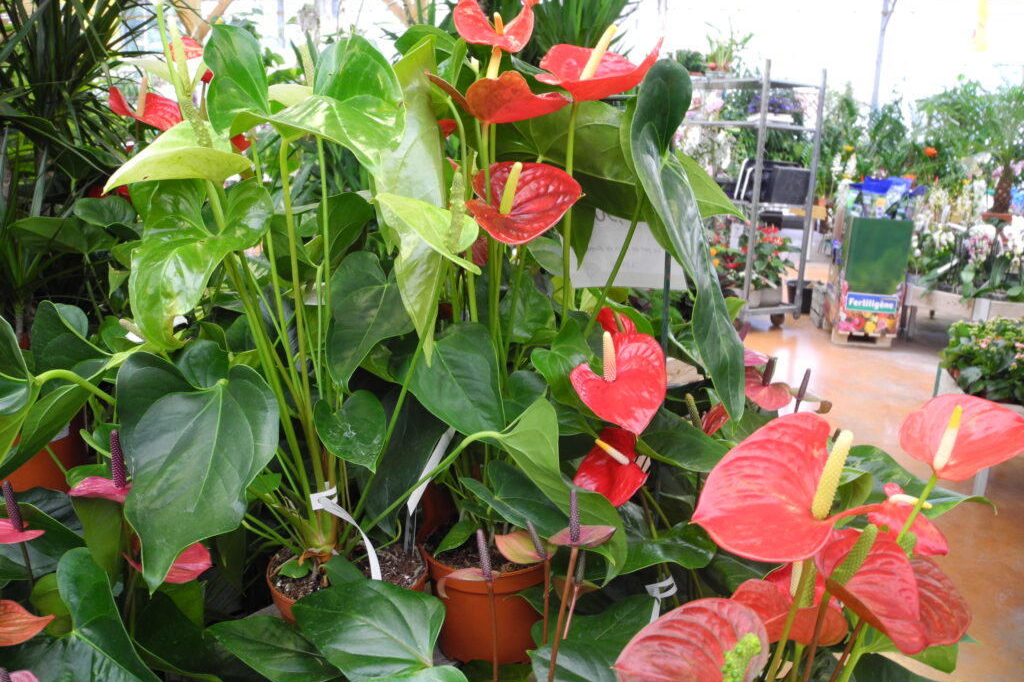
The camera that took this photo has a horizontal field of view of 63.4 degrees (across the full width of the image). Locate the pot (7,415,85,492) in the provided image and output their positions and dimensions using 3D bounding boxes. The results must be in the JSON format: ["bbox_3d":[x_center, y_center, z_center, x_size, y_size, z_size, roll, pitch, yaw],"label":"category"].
[{"bbox_3d":[-0.738,0.165,1.280,0.170,0.140,0.170,0,16,0],"label":"pot"}]

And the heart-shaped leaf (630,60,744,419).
[{"bbox_3d":[0.192,-0.113,0.940,0.110,0.385,0.140,3,12,0],"label":"heart-shaped leaf"}]

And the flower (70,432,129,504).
[{"bbox_3d":[-0.382,0.119,0.780,0.075,0.070,0.065,7,13,18],"label":"flower"}]

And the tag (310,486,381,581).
[{"bbox_3d":[-0.185,0.214,0.920,0.078,0.100,0.050,-3,17,-10],"label":"tag"}]

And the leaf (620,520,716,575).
[{"bbox_3d":[0.165,0.226,0.900,0.112,0.040,0.085,0,16,0],"label":"leaf"}]

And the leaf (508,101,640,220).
[{"bbox_3d":[0.067,-0.201,0.920,0.150,0.130,0.090,0,16,0],"label":"leaf"}]

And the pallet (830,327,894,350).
[{"bbox_3d":[2.470,-0.070,5.980,0.400,0.100,0.580,5,13,11],"label":"pallet"}]

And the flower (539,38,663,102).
[{"bbox_3d":[0.089,-0.275,0.840,0.128,0.062,0.100,0,16,0],"label":"flower"}]

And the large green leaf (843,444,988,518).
[{"bbox_3d":[0.351,0.122,0.720,0.125,0.050,0.085,-5,15,-30],"label":"large green leaf"}]

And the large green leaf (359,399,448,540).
[{"bbox_3d":[-0.132,0.148,1.000,0.100,0.165,0.050,10,-6,2],"label":"large green leaf"}]

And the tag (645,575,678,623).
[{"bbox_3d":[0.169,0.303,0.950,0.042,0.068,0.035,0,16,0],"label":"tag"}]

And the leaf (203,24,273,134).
[{"bbox_3d":[-0.264,-0.252,0.800,0.066,0.110,0.060,-4,17,-14],"label":"leaf"}]

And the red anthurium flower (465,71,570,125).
[{"bbox_3d":[0.004,-0.252,0.860,0.110,0.055,0.090,0,13,-12],"label":"red anthurium flower"}]

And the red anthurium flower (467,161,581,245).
[{"bbox_3d":[0.015,-0.164,0.980,0.130,0.100,0.085,3,12,3],"label":"red anthurium flower"}]

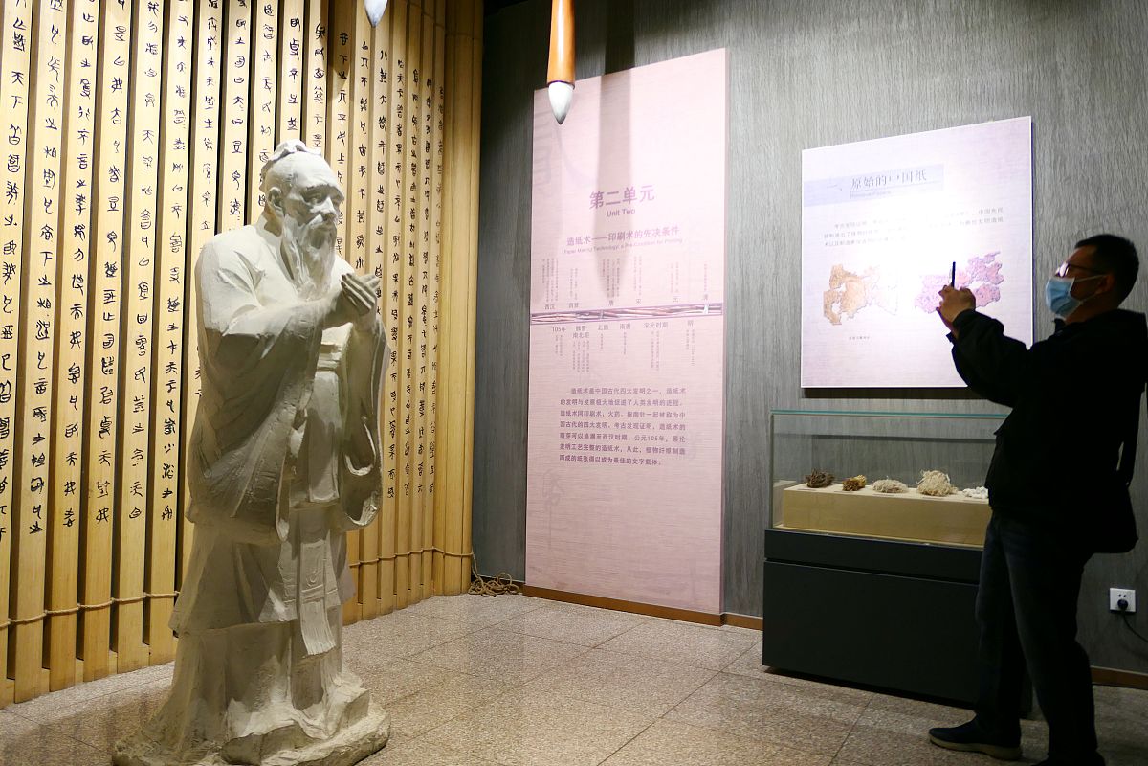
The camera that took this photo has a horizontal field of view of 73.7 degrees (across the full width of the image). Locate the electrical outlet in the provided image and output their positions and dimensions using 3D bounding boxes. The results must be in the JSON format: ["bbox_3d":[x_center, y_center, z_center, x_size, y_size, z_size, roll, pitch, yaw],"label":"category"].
[{"bbox_3d":[2.296,0.909,3.199,0.086,0.086,0.014,0,-2,29],"label":"electrical outlet"}]

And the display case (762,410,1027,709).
[{"bbox_3d":[1.406,0.697,3.334,0.991,1.131,0.610,0,-2,29],"label":"display case"}]

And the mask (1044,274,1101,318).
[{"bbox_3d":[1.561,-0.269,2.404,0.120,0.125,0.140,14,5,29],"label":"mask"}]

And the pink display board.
[{"bbox_3d":[0.277,-0.285,4.354,1.197,2.990,0.058,0,-2,29],"label":"pink display board"}]

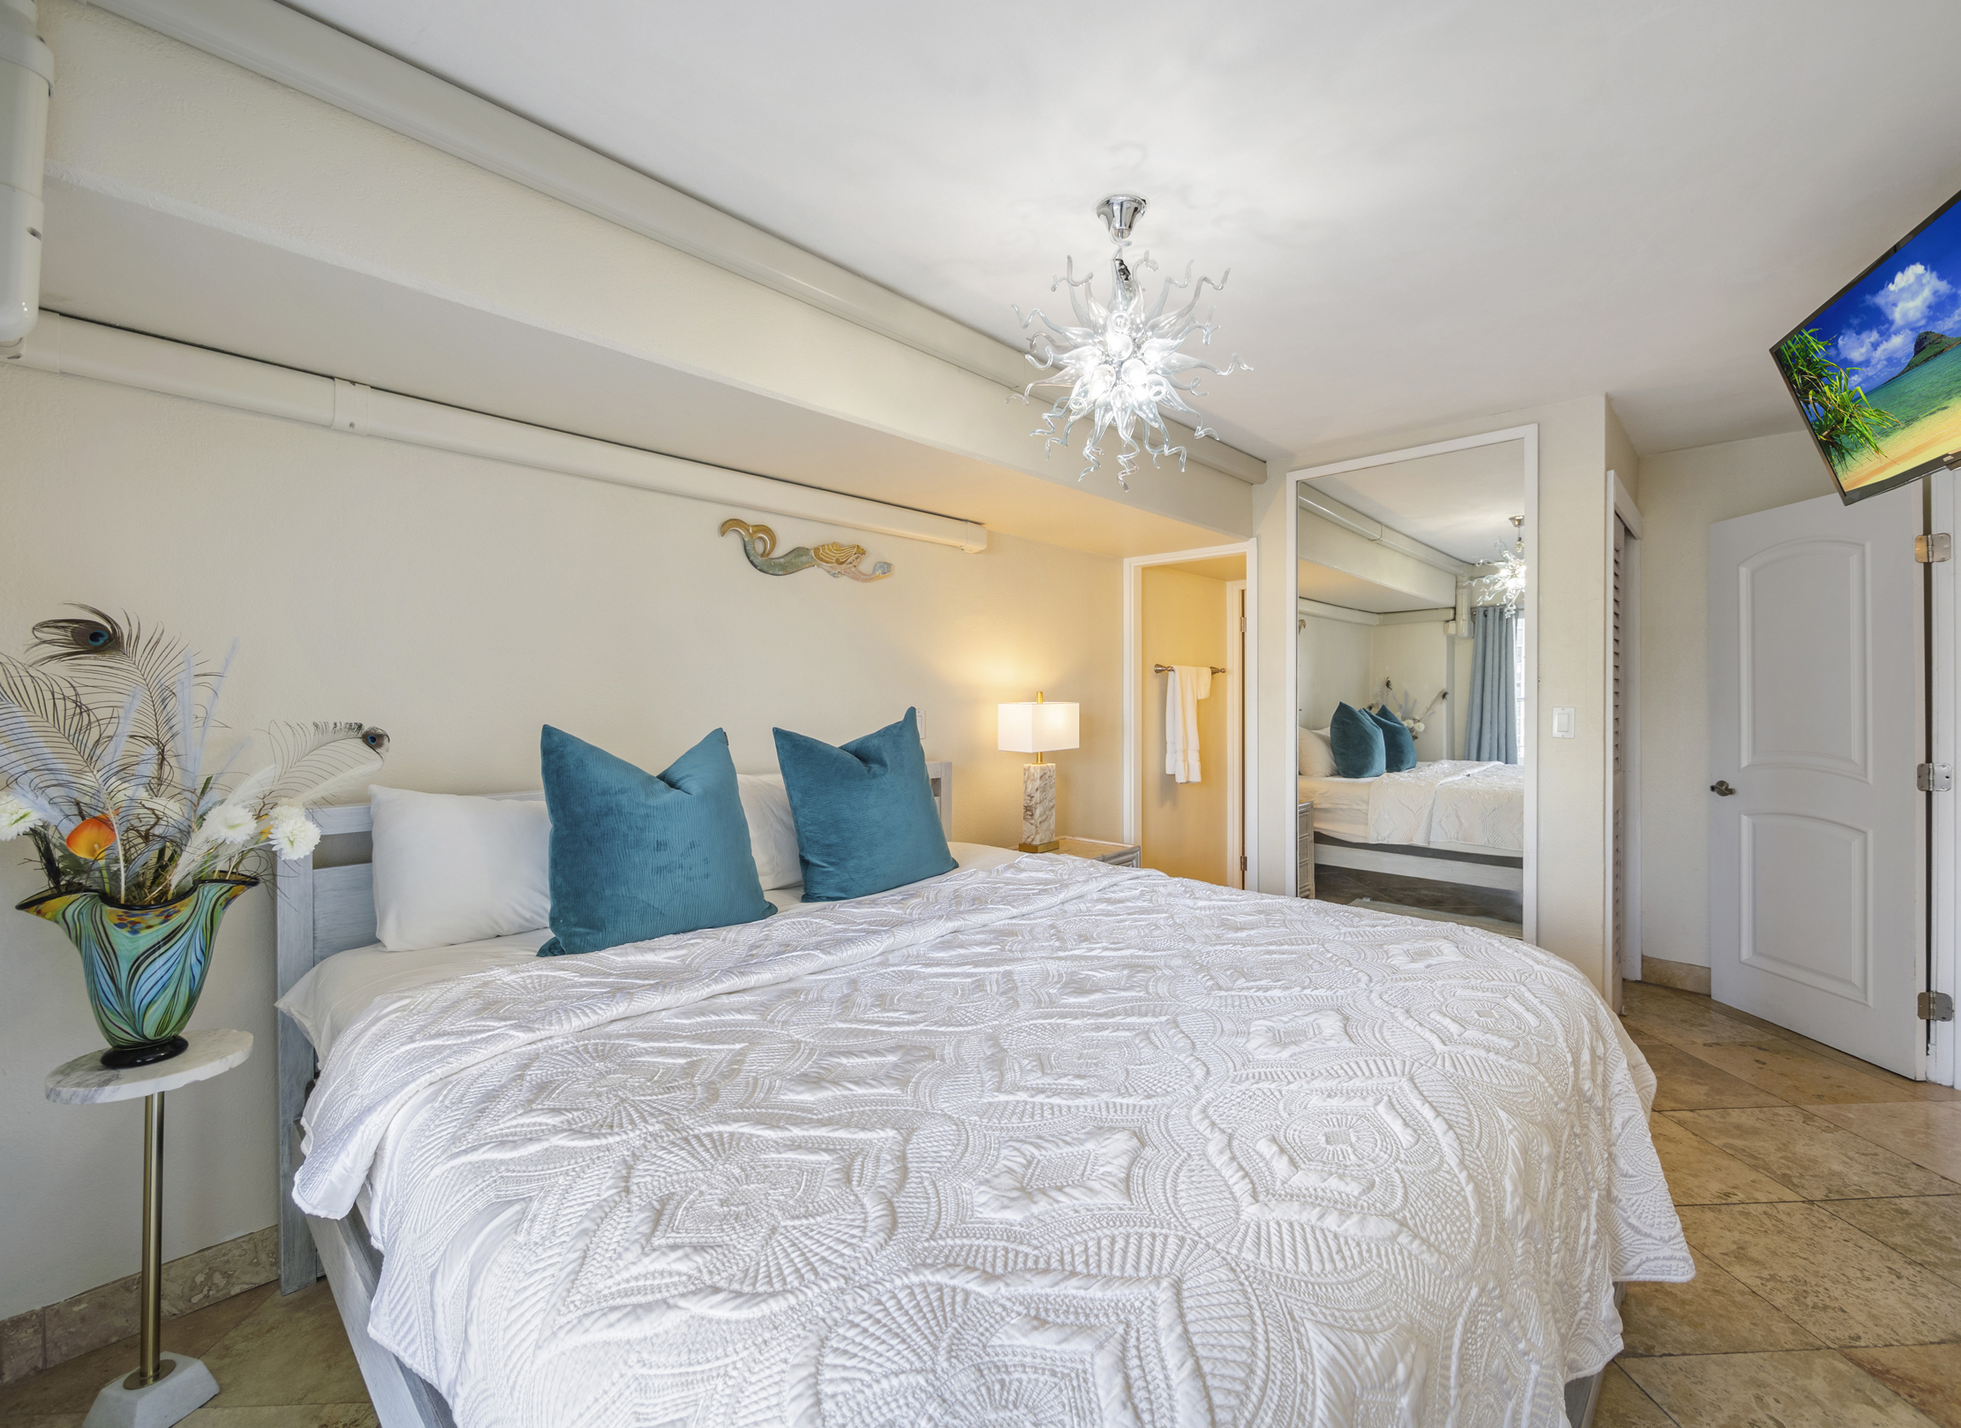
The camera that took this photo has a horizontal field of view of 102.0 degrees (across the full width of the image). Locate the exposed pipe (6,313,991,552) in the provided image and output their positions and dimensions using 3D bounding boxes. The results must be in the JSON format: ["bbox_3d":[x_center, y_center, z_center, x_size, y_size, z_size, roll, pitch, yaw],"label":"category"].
[{"bbox_3d":[-0.926,-0.732,2.443,0.085,0.105,2.710,0,1,44],"label":"exposed pipe"}]

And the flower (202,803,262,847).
[{"bbox_3d":[-1.365,0.202,1.447,0.080,0.075,0.055,-1,1,-43],"label":"flower"}]

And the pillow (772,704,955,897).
[{"bbox_3d":[-0.346,0.252,2.425,0.200,0.530,0.565,-17,-11,43],"label":"pillow"}]

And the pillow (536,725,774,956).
[{"bbox_3d":[-0.798,0.270,1.954,0.550,0.515,0.200,-1,-12,-44],"label":"pillow"}]

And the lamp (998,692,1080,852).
[{"bbox_3d":[0.268,0.257,3.574,0.200,0.711,0.332,0,1,44],"label":"lamp"}]

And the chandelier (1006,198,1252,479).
[{"bbox_3d":[0.330,-0.843,1.807,0.545,0.640,0.545,0,1,0],"label":"chandelier"}]

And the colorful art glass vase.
[{"bbox_3d":[-1.515,0.473,1.444,0.250,0.310,0.310,0,1,44],"label":"colorful art glass vase"}]

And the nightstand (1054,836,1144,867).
[{"bbox_3d":[0.295,0.931,3.471,0.400,0.633,0.845,0,1,44],"label":"nightstand"}]

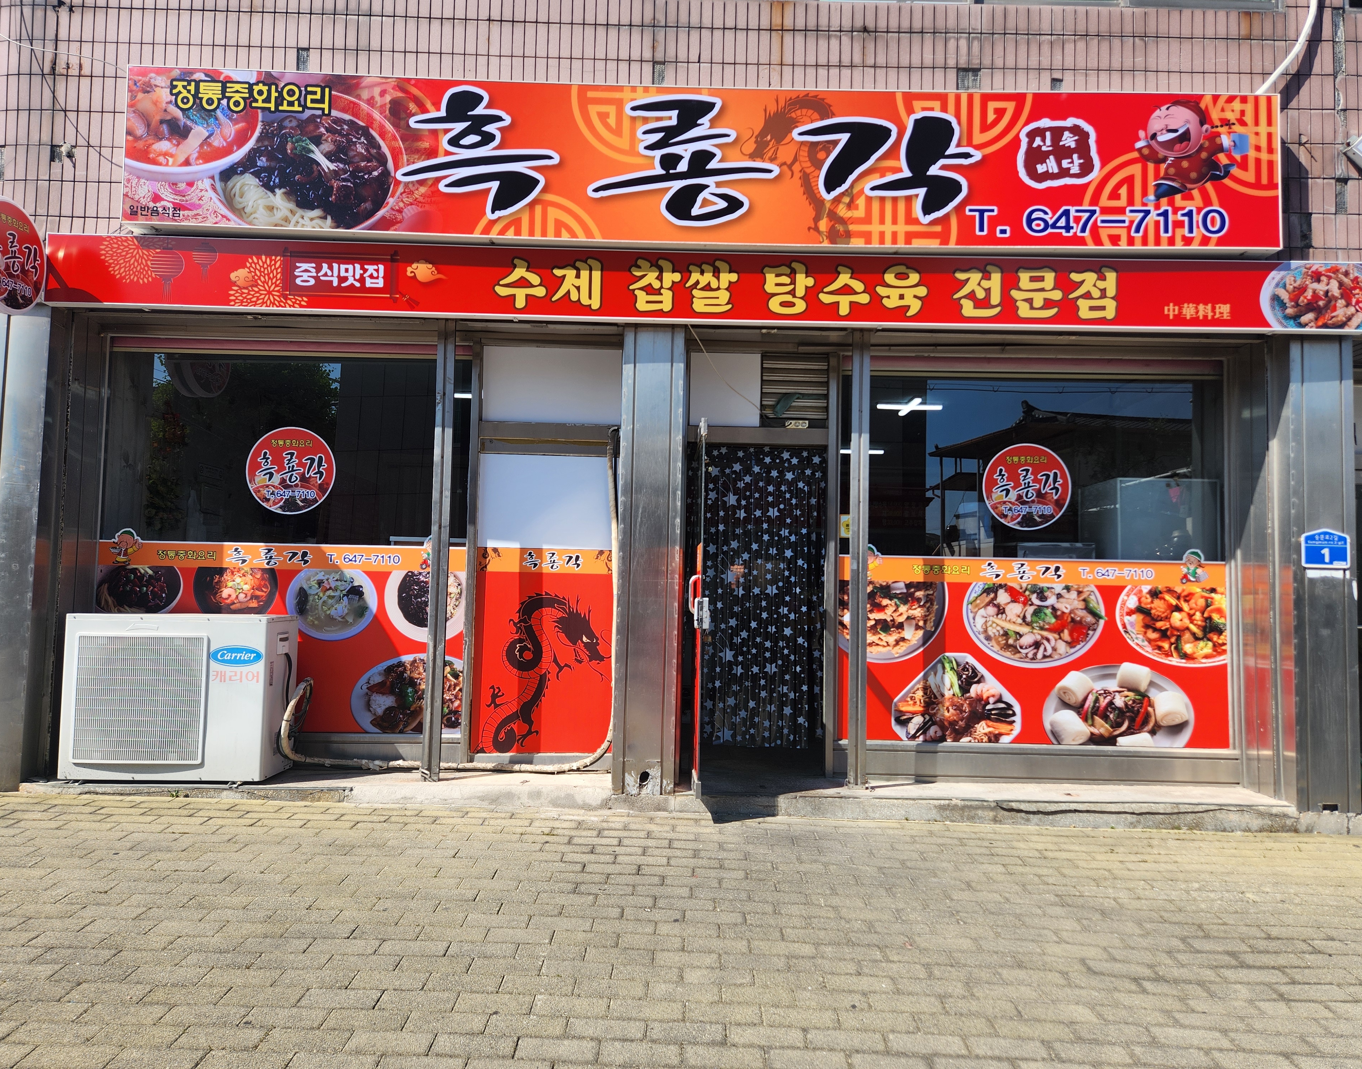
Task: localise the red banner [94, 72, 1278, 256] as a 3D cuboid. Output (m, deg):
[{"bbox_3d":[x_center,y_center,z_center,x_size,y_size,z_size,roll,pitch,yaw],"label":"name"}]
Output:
[{"bbox_3d":[0.116,-1.837,4.730,5.653,0.784,0.197,1,-4,0],"label":"red banner"}]

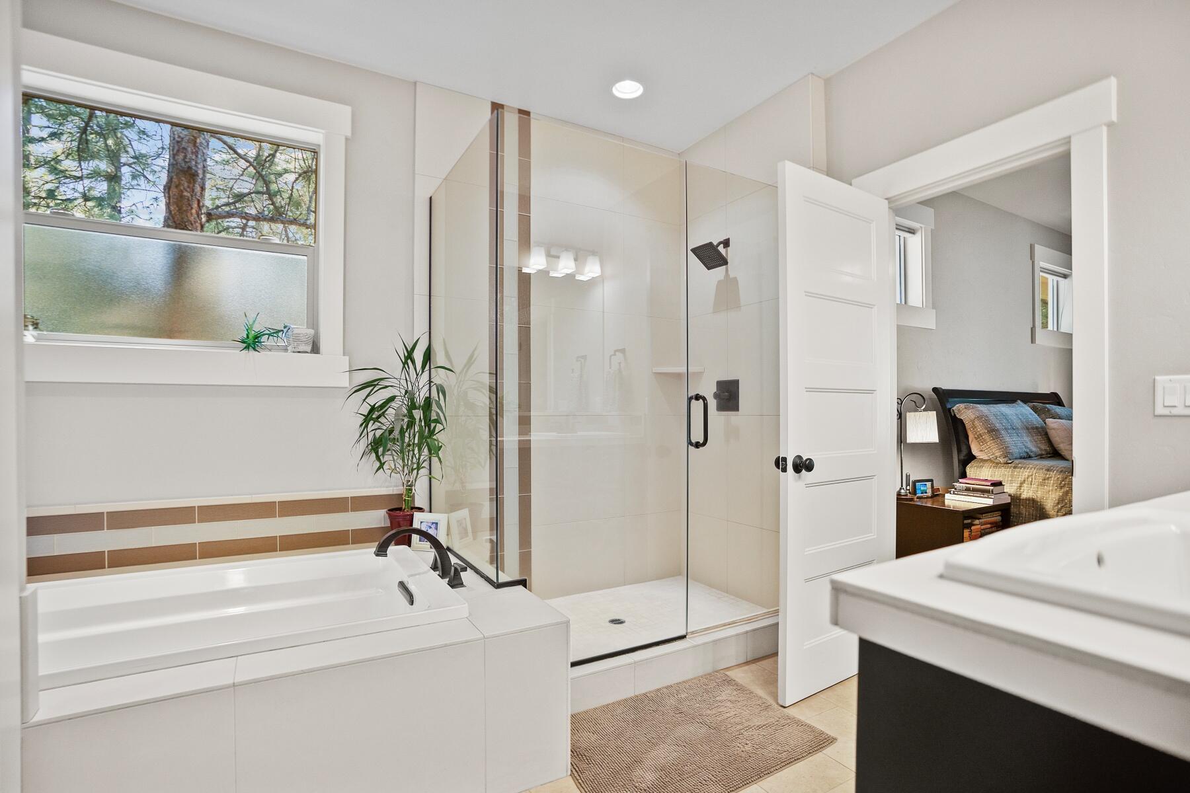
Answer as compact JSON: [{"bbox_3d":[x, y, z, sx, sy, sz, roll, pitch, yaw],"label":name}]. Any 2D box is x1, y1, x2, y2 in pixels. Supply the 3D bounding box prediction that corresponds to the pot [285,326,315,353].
[{"bbox_3d":[-1.388,-0.263,2.490,0.120,0.120,0.105,0,0,-28],"label":"pot"}]

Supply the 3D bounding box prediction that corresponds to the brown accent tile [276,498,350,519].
[{"bbox_3d":[-1.305,0.516,2.466,0.294,0.072,0.011,1,-1,-27],"label":"brown accent tile"}]

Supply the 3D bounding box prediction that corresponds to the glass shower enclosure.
[{"bbox_3d":[0.102,0.004,2.659,1.570,2.065,0.890,1,-1,-29],"label":"glass shower enclosure"}]

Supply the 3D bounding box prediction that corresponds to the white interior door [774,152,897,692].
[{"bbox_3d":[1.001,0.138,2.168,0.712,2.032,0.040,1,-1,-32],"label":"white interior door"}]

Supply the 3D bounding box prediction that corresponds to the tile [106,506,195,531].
[{"bbox_3d":[-1.838,0.505,2.200,0.293,0.072,0.011,1,-1,-27],"label":"tile"}]

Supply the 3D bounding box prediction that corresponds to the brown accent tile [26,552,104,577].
[{"bbox_3d":[-2.075,0.651,2.051,0.270,0.073,0.010,0,0,-28],"label":"brown accent tile"}]

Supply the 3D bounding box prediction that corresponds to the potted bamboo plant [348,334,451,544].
[{"bbox_3d":[-0.925,0.200,2.500,0.440,0.980,0.410,0,0,-28],"label":"potted bamboo plant"}]

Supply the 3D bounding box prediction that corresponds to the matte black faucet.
[{"bbox_3d":[-0.648,0.587,1.960,0.290,0.200,0.265,1,-1,-31],"label":"matte black faucet"}]

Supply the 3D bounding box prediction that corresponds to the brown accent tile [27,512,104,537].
[{"bbox_3d":[-2.077,0.496,2.049,0.270,0.073,0.010,0,0,-28],"label":"brown accent tile"}]

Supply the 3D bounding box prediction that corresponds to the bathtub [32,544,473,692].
[{"bbox_3d":[-1.278,0.902,1.685,1.550,0.480,0.842,0,0,-28],"label":"bathtub"}]

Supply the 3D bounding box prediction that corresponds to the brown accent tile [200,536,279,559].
[{"bbox_3d":[-1.564,0.663,2.319,0.290,0.073,0.010,0,0,-28],"label":"brown accent tile"}]

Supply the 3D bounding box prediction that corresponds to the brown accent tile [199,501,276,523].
[{"bbox_3d":[-1.572,0.510,2.333,0.291,0.072,0.011,1,-1,-27],"label":"brown accent tile"}]

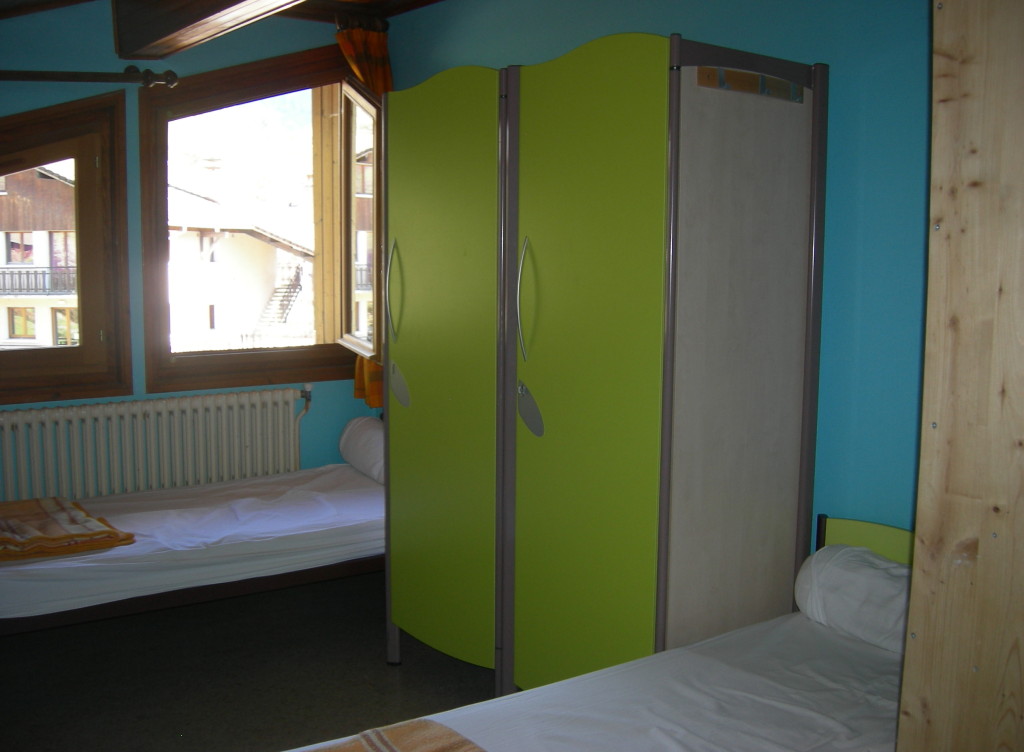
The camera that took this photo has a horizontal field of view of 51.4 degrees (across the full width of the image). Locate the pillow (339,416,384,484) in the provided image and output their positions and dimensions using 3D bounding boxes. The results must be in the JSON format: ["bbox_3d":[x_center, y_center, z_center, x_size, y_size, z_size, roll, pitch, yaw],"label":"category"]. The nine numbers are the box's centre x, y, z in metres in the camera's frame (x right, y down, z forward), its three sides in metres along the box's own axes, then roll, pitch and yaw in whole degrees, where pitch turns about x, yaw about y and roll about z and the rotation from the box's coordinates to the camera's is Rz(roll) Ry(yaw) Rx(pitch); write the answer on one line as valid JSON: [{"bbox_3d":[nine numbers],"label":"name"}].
[{"bbox_3d":[-0.430,0.306,4.009,0.240,0.230,0.800,-3,7,-29],"label":"pillow"}]

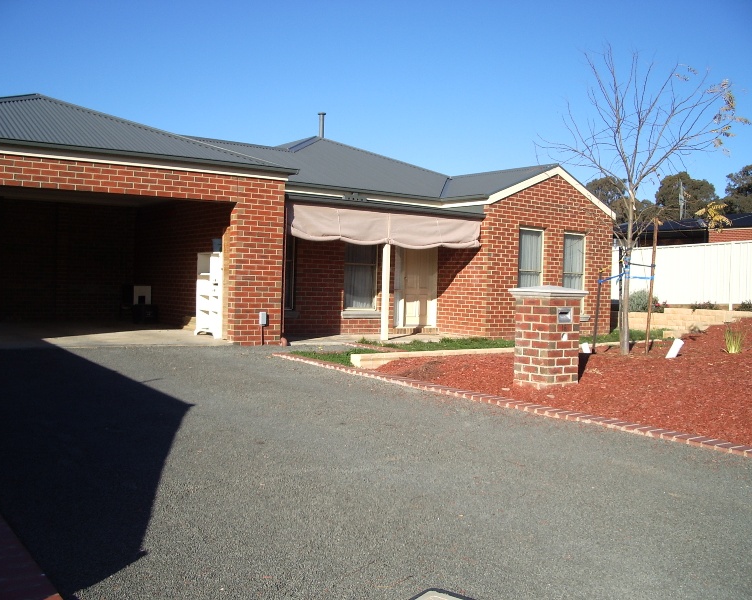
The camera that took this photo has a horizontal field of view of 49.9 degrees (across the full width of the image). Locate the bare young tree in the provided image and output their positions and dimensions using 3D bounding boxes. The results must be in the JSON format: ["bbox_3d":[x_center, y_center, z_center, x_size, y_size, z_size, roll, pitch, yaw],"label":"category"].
[{"bbox_3d":[3.505,-1.304,10.600,2.700,4.000,2.500,1,1,0],"label":"bare young tree"}]

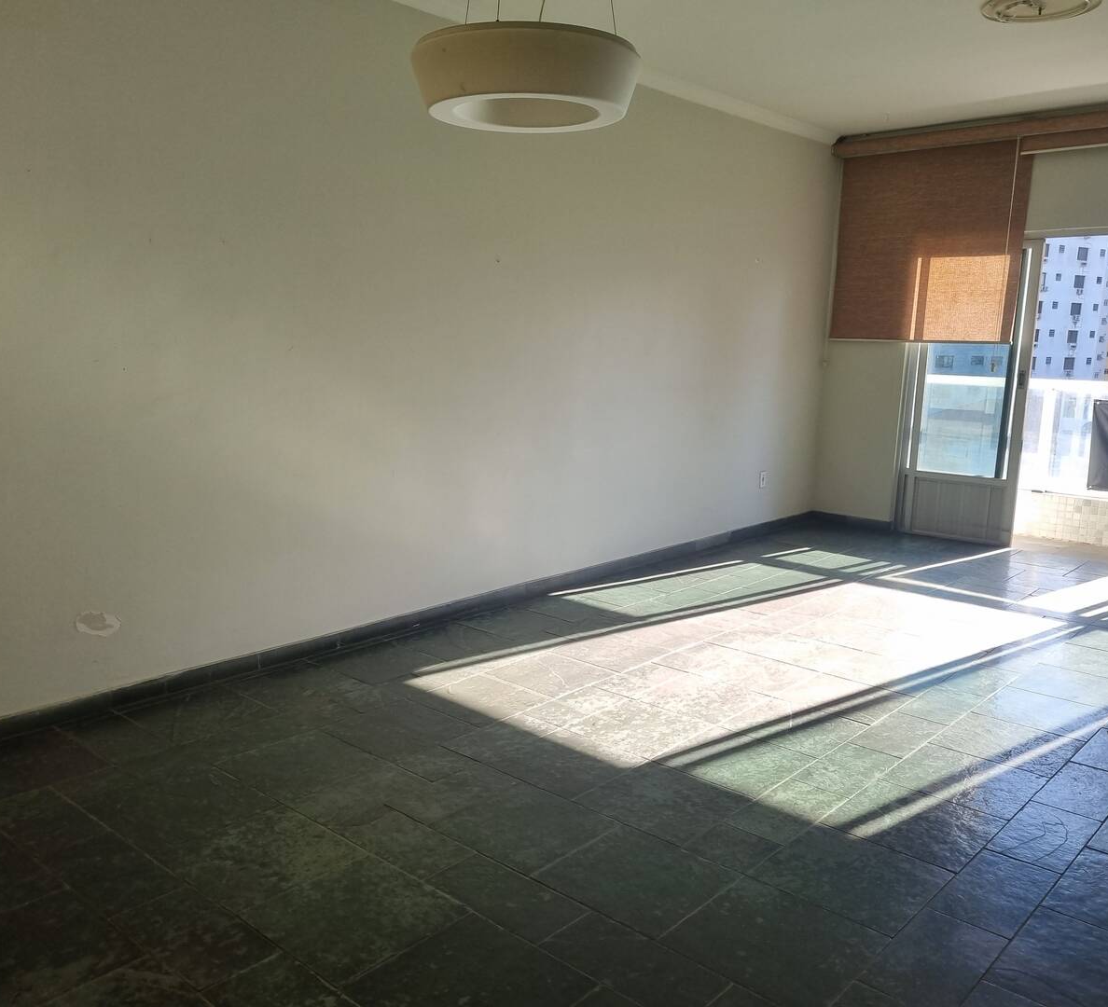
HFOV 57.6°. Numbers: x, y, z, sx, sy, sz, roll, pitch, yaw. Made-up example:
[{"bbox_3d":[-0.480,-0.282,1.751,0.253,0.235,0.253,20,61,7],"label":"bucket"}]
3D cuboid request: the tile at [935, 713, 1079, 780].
[{"bbox_3d":[1.579,0.837,3.510,0.403,0.012,0.403,9,13,41],"label":"tile"}]

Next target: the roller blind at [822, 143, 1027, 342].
[{"bbox_3d":[2.545,-1.779,6.947,1.322,1.335,0.050,9,12,41],"label":"roller blind"}]

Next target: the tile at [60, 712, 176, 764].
[{"bbox_3d":[-1.483,0.799,3.416,0.424,0.012,0.206,9,13,41],"label":"tile"}]

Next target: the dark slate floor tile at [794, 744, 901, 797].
[{"bbox_3d":[0.951,0.866,3.271,0.205,0.012,0.401,9,13,41],"label":"dark slate floor tile"}]

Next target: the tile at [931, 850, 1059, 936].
[{"bbox_3d":[1.148,1.008,2.608,0.198,0.012,0.405,10,13,41],"label":"tile"}]

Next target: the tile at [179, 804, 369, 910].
[{"bbox_3d":[-0.751,0.919,2.601,0.384,0.012,0.399,9,12,41],"label":"tile"}]

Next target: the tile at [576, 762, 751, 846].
[{"bbox_3d":[0.331,0.884,2.984,0.379,0.012,0.403,9,12,41],"label":"tile"}]

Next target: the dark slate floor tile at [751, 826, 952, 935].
[{"bbox_3d":[0.773,0.970,2.624,0.400,0.012,0.400,9,13,41],"label":"dark slate floor tile"}]

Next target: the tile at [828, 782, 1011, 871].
[{"bbox_3d":[1.031,0.917,2.888,0.388,0.012,0.404,9,12,41],"label":"tile"}]

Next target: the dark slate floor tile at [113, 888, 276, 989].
[{"bbox_3d":[-0.822,0.993,2.314,0.401,0.012,0.202,9,13,41],"label":"dark slate floor tile"}]

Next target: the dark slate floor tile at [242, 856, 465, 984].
[{"bbox_3d":[-0.477,0.983,2.409,0.400,0.012,0.400,9,13,41],"label":"dark slate floor tile"}]

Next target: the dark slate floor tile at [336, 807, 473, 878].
[{"bbox_3d":[-0.421,0.926,2.760,0.401,0.012,0.202,9,13,41],"label":"dark slate floor tile"}]

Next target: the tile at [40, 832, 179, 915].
[{"bbox_3d":[-1.107,0.924,2.511,0.398,0.012,0.192,9,12,41],"label":"tile"}]

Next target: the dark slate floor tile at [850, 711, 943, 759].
[{"bbox_3d":[1.248,0.835,3.634,0.198,0.012,0.405,10,13,41],"label":"dark slate floor tile"}]

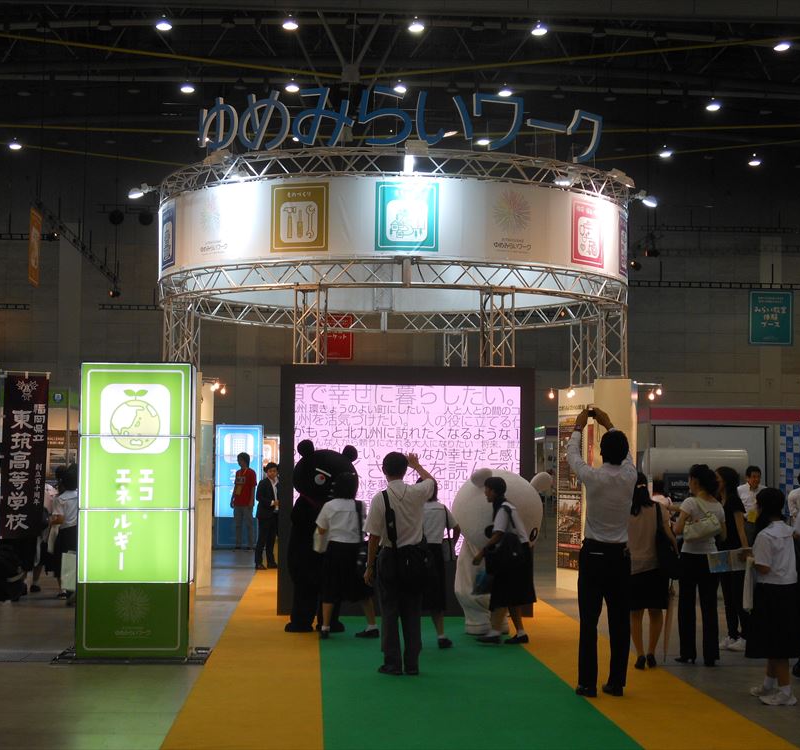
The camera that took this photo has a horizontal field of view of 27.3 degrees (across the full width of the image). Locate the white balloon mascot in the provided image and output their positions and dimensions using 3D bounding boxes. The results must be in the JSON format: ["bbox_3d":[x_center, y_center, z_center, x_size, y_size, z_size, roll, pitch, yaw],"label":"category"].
[{"bbox_3d":[0.968,1.701,15.852,0.920,1.600,0.950,3,-4,-33],"label":"white balloon mascot"}]

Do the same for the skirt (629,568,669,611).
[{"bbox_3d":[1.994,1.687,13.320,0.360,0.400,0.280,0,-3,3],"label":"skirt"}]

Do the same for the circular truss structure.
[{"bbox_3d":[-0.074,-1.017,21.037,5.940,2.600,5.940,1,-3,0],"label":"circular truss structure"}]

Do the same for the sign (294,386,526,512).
[{"bbox_3d":[0.082,1.019,17.634,2.425,1.807,0.140,1,-3,-3],"label":"sign"}]

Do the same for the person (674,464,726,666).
[{"bbox_3d":[2.463,1.544,13.508,0.460,1.616,0.380,3,-4,-41],"label":"person"}]

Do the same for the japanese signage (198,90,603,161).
[{"bbox_3d":[0.076,-2.826,18.821,4.750,0.700,1.280,1,-3,-3],"label":"japanese signage"}]

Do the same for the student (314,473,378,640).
[{"bbox_3d":[-0.489,1.685,15.563,0.530,1.524,0.450,2,-4,-21],"label":"student"}]

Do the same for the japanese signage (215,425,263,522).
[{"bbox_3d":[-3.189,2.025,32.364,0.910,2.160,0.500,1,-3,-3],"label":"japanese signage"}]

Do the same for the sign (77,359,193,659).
[{"bbox_3d":[-2.164,1.113,13.654,0.907,2.384,0.580,1,-3,-3],"label":"sign"}]

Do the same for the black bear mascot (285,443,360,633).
[{"bbox_3d":[-0.777,1.557,16.083,0.700,1.834,0.560,1,-3,-18],"label":"black bear mascot"}]

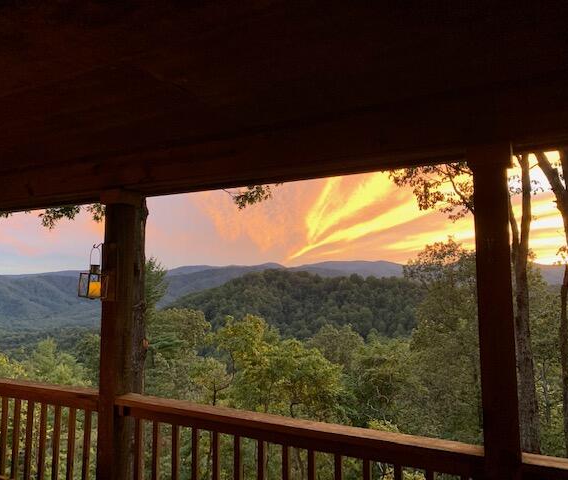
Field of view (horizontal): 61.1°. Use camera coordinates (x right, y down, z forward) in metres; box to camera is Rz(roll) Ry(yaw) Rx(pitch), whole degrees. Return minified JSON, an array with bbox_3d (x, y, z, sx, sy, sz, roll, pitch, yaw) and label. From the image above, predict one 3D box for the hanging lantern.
[{"bbox_3d":[-1.269,0.220,3.220,0.131,0.345,0.131,-5,-7,43],"label":"hanging lantern"}]

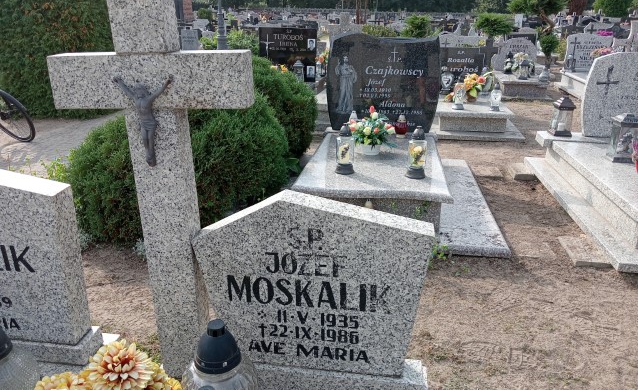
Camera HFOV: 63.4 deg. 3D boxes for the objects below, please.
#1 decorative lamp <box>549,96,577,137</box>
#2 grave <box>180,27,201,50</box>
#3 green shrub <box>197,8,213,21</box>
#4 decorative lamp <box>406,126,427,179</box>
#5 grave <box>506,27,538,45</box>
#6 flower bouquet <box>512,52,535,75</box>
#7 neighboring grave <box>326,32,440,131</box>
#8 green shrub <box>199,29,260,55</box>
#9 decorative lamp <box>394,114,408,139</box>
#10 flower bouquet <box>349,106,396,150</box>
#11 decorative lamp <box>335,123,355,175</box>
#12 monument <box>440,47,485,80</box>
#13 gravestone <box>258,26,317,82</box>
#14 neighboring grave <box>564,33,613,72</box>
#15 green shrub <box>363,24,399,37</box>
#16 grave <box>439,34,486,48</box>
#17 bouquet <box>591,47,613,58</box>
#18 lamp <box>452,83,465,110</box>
[{"bbox_3d":[2.276,-0.733,4.811,0.170,0.345,0.170,3,19,8],"label":"decorative lamp"},{"bbox_3d":[-4.020,-4.802,16.317,0.620,0.840,0.200,0,19,3],"label":"grave"},{"bbox_3d":[-5.207,-8.179,23.696,0.678,0.700,0.680,3,19,8],"label":"green shrub"},{"bbox_3d":[0.653,-0.288,3.449,0.125,0.335,0.125,3,19,8],"label":"decorative lamp"},{"bbox_3d":[6.034,-4.627,15.364,0.905,0.651,0.150,3,20,9],"label":"grave"},{"bbox_3d":[3.894,-2.470,9.767,0.419,0.414,0.350,3,20,9],"label":"flower bouquet"},{"bbox_3d":[0.559,-0.974,4.506,0.964,0.842,0.100,3,20,9],"label":"neighboring grave"},{"bbox_3d":[-1.663,-2.428,9.410,1.152,1.117,0.950,3,20,9],"label":"green shrub"},{"bbox_3d":[0.746,-0.616,4.637,0.115,0.210,0.115,3,19,8],"label":"decorative lamp"},{"bbox_3d":[0.414,-0.507,3.990,0.370,0.370,0.320,2,20,8],"label":"flower bouquet"},{"bbox_3d":[0.177,-0.314,3.517,0.125,0.335,0.125,3,19,8],"label":"decorative lamp"},{"bbox_3d":[2.039,-1.786,7.366,0.633,0.618,0.100,3,20,9],"label":"monument"},{"bbox_3d":[-0.447,-2.102,7.743,0.879,0.792,0.100,3,19,8],"label":"gravestone"},{"bbox_3d":[5.235,-2.770,10.059,0.886,0.721,0.120,3,20,9],"label":"neighboring grave"},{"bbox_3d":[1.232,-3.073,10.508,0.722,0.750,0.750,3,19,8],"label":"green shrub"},{"bbox_3d":[2.951,-2.955,10.639,0.945,0.714,0.120,3,20,9],"label":"grave"},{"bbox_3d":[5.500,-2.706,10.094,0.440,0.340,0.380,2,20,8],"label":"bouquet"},{"bbox_3d":[1.772,-1.242,6.513,0.130,0.320,0.130,2,20,8],"label":"lamp"}]

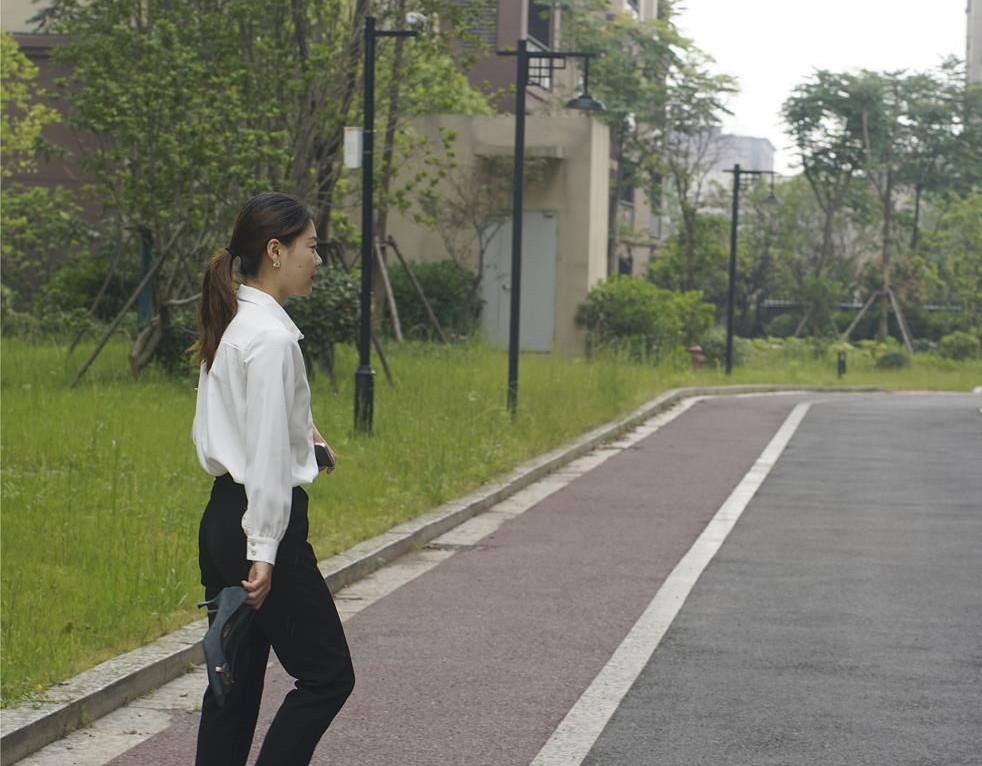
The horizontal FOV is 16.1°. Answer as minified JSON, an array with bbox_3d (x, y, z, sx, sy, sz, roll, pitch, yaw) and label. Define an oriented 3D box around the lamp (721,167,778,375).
[{"bbox_3d":[3.882,-1.720,52.500,0.840,3.220,0.340,1,2,5],"label":"lamp"}]

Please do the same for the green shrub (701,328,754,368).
[{"bbox_3d":[3.721,-0.555,55.000,0.830,0.640,0.750,1,2,0],"label":"green shrub"}]

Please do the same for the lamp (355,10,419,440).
[{"bbox_3d":[-0.785,-1.214,26.500,0.470,3.200,0.170,2,2,13],"label":"lamp"}]

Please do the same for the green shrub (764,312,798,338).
[{"bbox_3d":[6.169,-1.200,74.000,0.720,0.620,0.700,1,2,0],"label":"green shrub"}]

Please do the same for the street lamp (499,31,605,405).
[{"bbox_3d":[0.481,-1.331,29.700,0.900,3.220,0.340,1,2,5],"label":"street lamp"}]

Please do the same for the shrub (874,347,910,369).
[{"bbox_3d":[6.754,-0.426,58.500,0.600,0.390,0.580,1,2,0],"label":"shrub"}]

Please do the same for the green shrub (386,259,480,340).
[{"bbox_3d":[-0.835,-1.166,50.000,1.360,1.220,1.200,1,2,0],"label":"green shrub"}]

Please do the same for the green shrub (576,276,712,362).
[{"bbox_3d":[2.266,-0.929,51.500,2.000,1.320,1.600,1,2,0],"label":"green shrub"}]

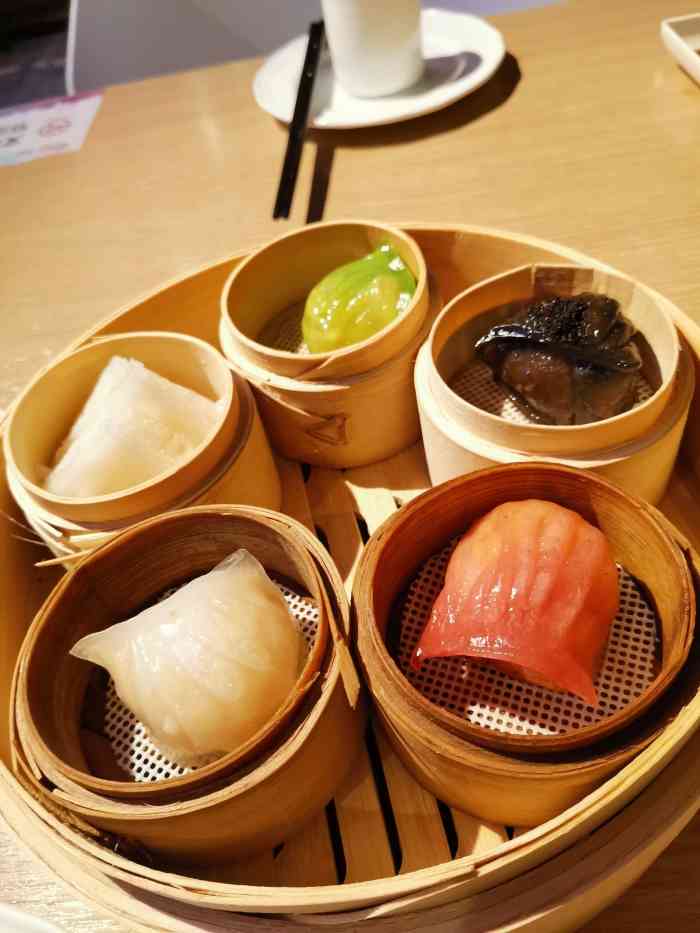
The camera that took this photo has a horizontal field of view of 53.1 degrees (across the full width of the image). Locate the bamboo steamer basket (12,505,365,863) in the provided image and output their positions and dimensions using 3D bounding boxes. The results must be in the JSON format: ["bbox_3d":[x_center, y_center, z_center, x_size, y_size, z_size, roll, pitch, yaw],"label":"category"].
[{"bbox_3d":[-0.041,0.059,0.198,0.086,0.058,0.086,-5,51,7],"label":"bamboo steamer basket"}]

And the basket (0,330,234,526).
[{"bbox_3d":[-0.073,-0.004,0.250,0.082,0.050,0.082,-13,50,0],"label":"basket"}]

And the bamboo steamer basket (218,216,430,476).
[{"bbox_3d":[-0.005,-0.049,0.279,0.086,0.058,0.086,-13,50,0],"label":"bamboo steamer basket"}]

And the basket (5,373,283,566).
[{"bbox_3d":[-0.072,0.001,0.256,0.086,0.050,0.086,-13,50,0],"label":"basket"}]

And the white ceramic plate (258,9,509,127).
[{"bbox_3d":[0.019,-0.280,0.505,0.184,0.021,0.184,-5,51,7],"label":"white ceramic plate"}]

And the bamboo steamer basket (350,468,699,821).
[{"bbox_3d":[0.047,0.046,0.194,0.086,0.058,0.086,-5,51,7],"label":"bamboo steamer basket"}]

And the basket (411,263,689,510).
[{"bbox_3d":[0.068,-0.023,0.246,0.086,0.058,0.086,-13,50,0],"label":"basket"}]

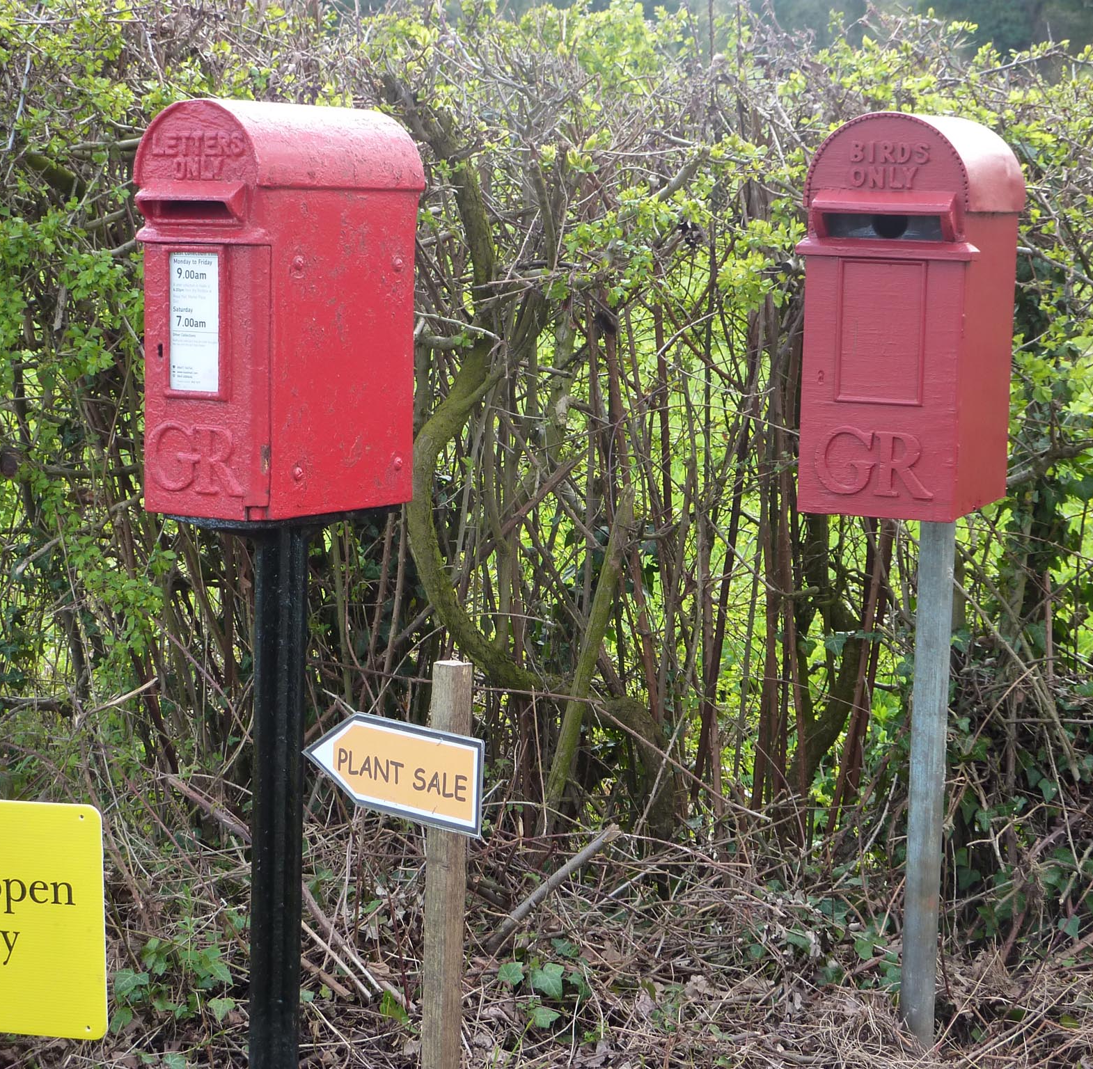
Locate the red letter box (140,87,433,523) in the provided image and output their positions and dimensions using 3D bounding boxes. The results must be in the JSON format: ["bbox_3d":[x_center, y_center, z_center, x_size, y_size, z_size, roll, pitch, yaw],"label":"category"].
[{"bbox_3d":[-0.346,-0.291,3.321,0.203,0.515,0.363,5,8,33],"label":"red letter box"}]

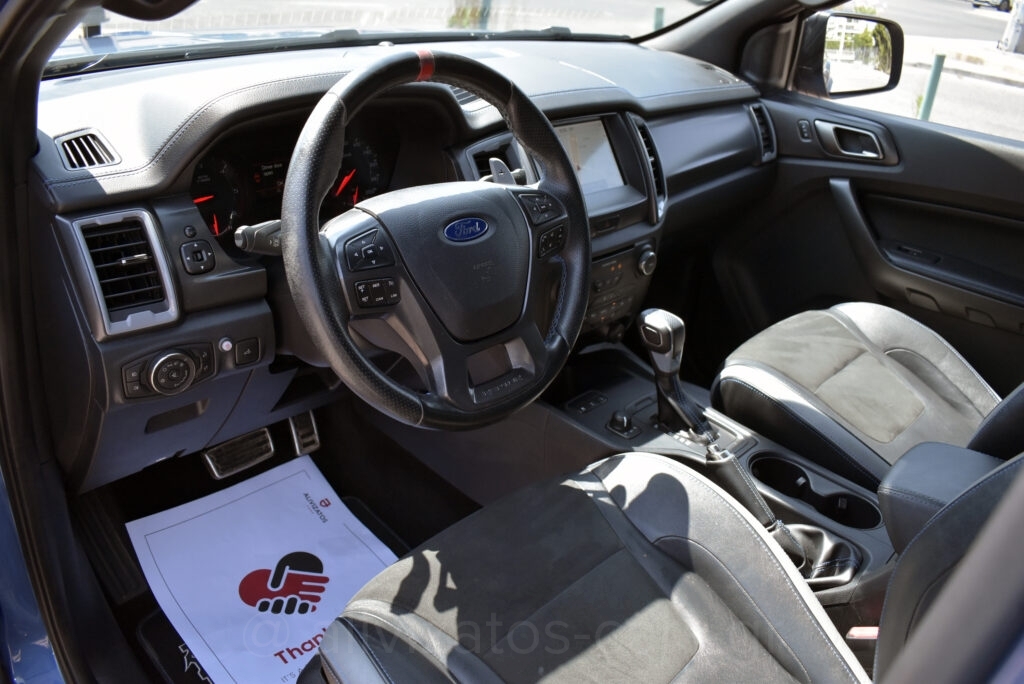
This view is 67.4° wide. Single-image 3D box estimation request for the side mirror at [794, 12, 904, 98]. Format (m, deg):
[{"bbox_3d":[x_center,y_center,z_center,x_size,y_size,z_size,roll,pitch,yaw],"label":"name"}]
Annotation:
[{"bbox_3d":[0.758,-0.650,1.745,0.250,0.185,0.130,-11,28,-25],"label":"side mirror"}]

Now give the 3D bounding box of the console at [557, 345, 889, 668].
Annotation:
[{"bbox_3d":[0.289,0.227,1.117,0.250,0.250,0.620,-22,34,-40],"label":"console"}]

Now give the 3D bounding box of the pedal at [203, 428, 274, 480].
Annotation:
[{"bbox_3d":[-0.469,0.195,1.335,0.108,0.054,0.025,-22,-2,-40],"label":"pedal"}]

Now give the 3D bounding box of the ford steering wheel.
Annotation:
[{"bbox_3d":[-0.068,-0.098,0.788,0.375,0.375,0.100,-22,14,-40],"label":"ford steering wheel"}]

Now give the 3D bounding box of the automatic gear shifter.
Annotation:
[{"bbox_3d":[0.241,0.049,1.108,0.056,0.175,0.115,-22,34,-40],"label":"automatic gear shifter"}]

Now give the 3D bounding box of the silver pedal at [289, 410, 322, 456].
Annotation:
[{"bbox_3d":[-0.393,0.151,1.443,0.047,0.110,0.025,-22,16,-40],"label":"silver pedal"}]

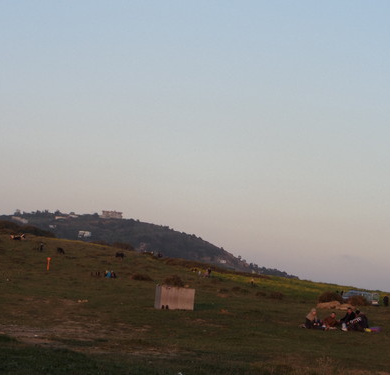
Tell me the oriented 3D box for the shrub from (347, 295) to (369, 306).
[{"bbox_3d":[16.079,11.112,125.000,2.100,1.150,2.000,5,-4,0],"label":"shrub"}]

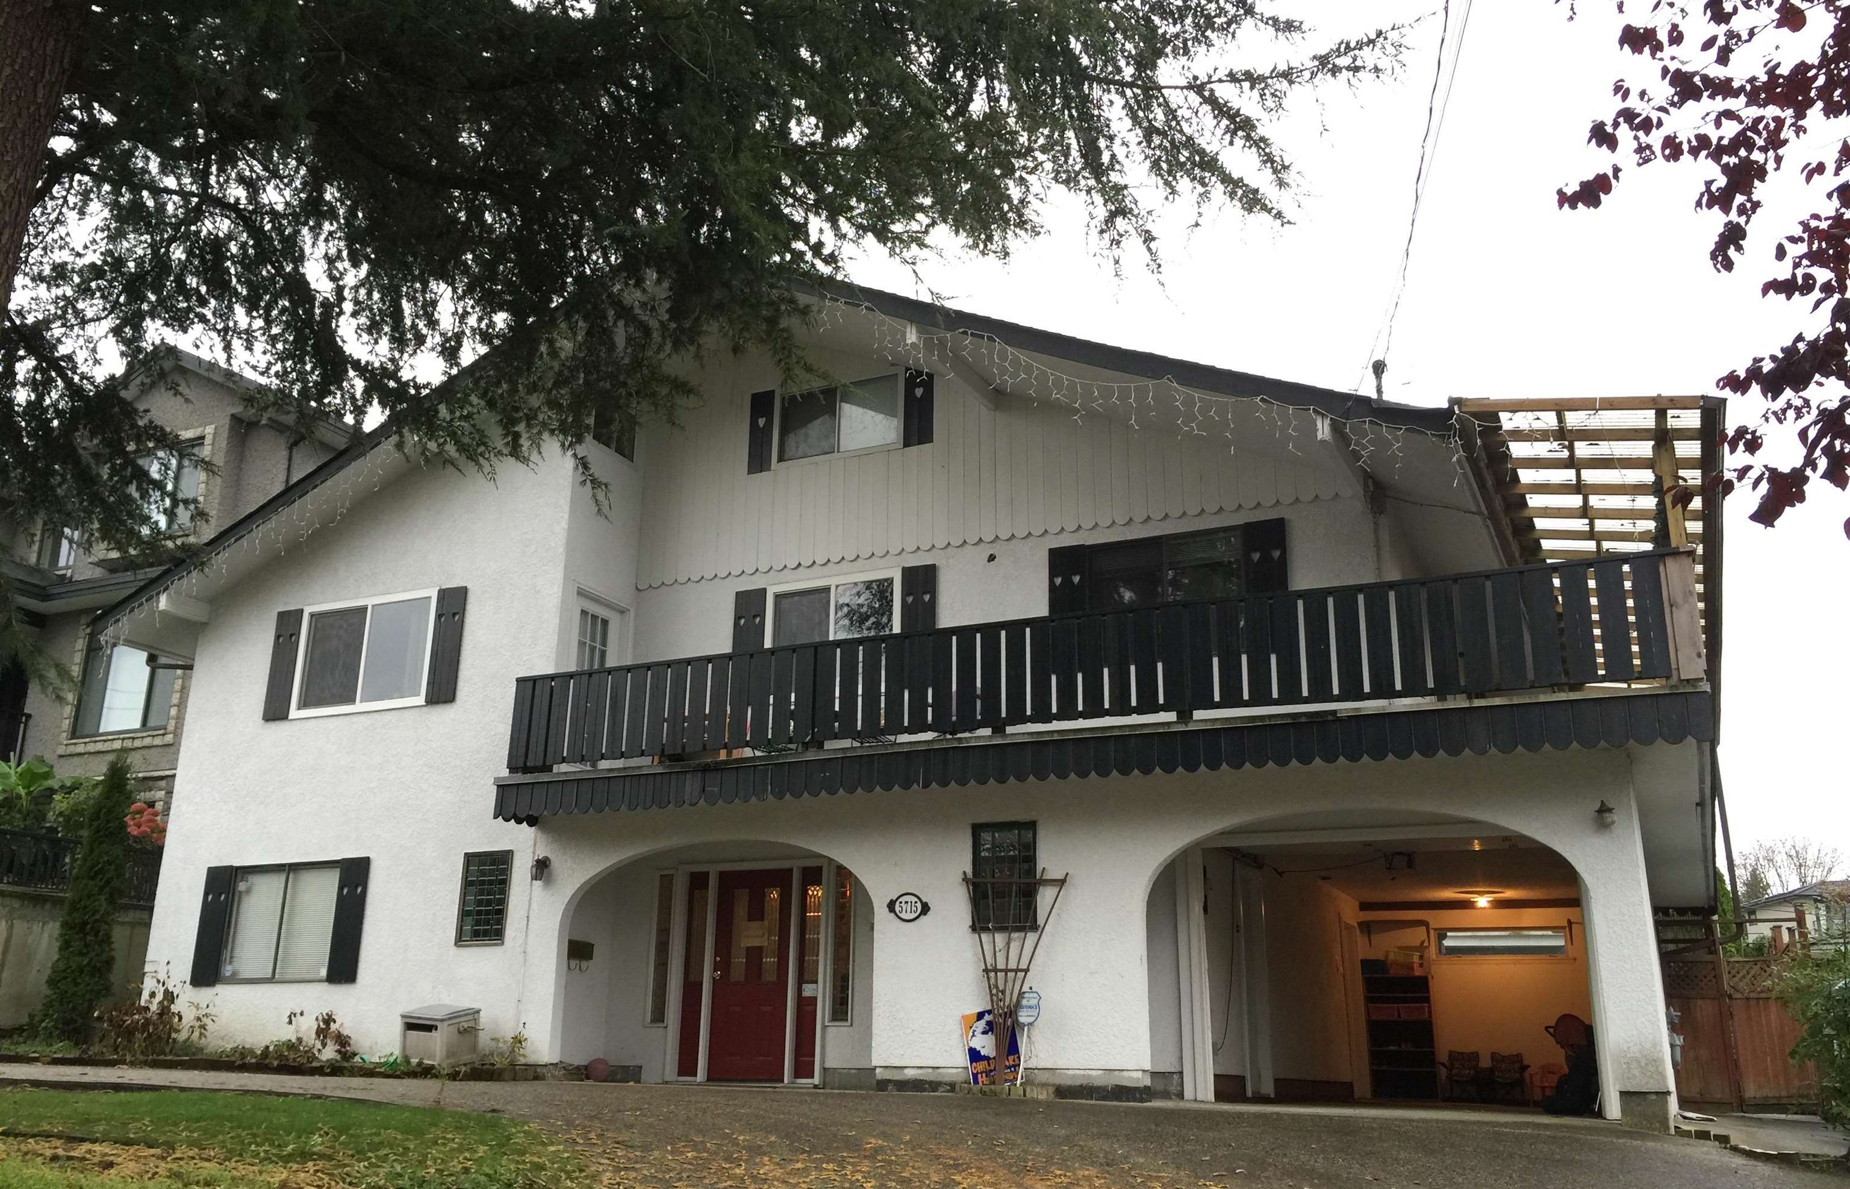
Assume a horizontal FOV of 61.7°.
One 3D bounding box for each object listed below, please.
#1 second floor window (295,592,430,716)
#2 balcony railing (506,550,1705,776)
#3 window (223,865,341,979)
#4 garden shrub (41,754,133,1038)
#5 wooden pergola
[{"bbox_3d":[-6.279,0.680,17.343,2.019,1.287,0.150,-7,-18,26],"label":"second floor window"},{"bbox_3d":[0.943,0.939,13.547,10.529,1.037,1.403,-7,-18,26],"label":"balcony railing"},{"bbox_3d":[-7.025,3.569,16.855,1.647,1.281,0.150,-7,-18,26],"label":"window"},{"bbox_3d":[-9.922,3.584,18.367,0.805,3.287,0.805,-7,-18,26],"label":"garden shrub"},{"bbox_3d":[6.792,0.734,14.904,1.793,2.391,9.028,-7,-18,26],"label":"wooden pergola"}]

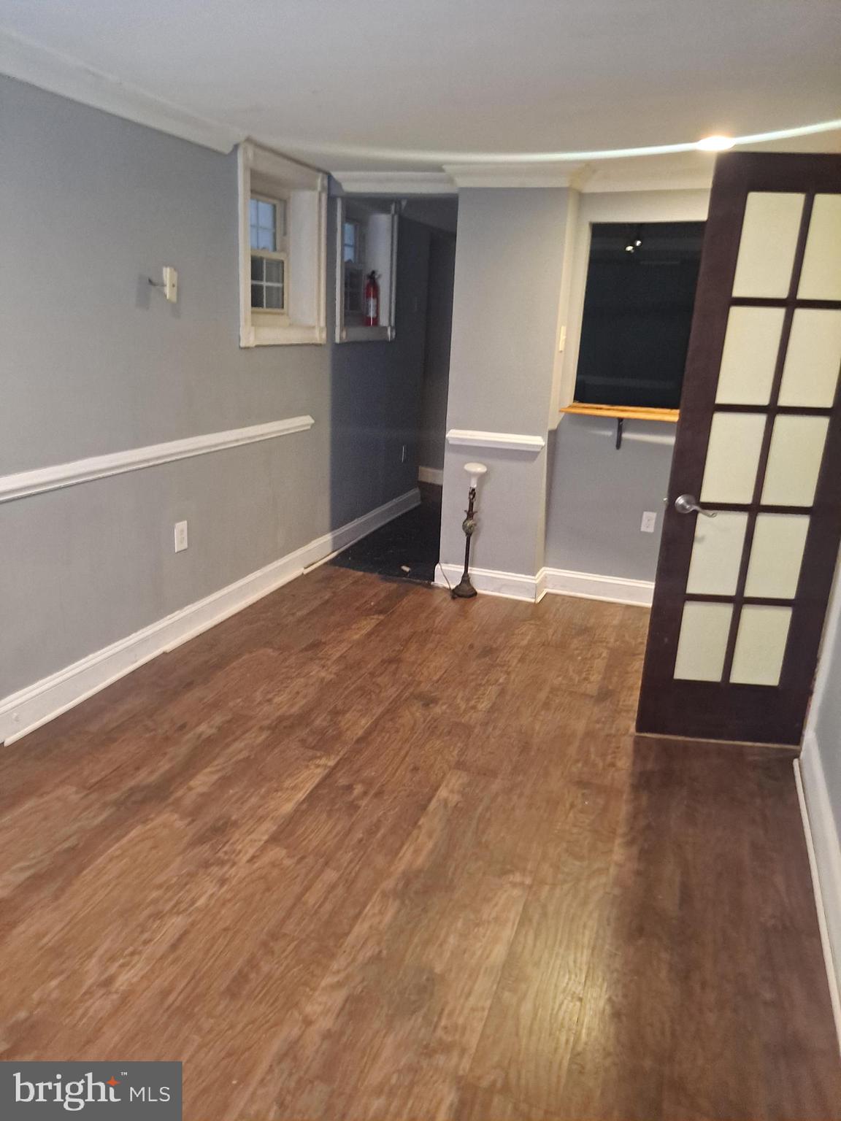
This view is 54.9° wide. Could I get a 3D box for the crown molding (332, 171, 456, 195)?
[{"bbox_3d":[-0.115,-1.996,4.277,0.710,0.095,0.091,8,18,19],"label":"crown molding"}]

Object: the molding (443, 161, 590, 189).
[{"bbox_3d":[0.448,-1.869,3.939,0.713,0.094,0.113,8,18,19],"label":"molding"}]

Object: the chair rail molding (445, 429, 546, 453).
[{"bbox_3d":[0.399,-0.645,4.351,0.553,0.077,0.038,8,18,19],"label":"chair rail molding"}]

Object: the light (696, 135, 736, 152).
[{"bbox_3d":[1.187,-1.679,3.256,0.149,0.027,0.151,8,18,19],"label":"light"}]

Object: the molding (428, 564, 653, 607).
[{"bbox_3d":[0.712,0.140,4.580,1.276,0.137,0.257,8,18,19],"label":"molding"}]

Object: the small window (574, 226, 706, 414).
[{"bbox_3d":[1.125,-1.241,4.138,0.598,0.906,0.091,8,18,19],"label":"small window"}]

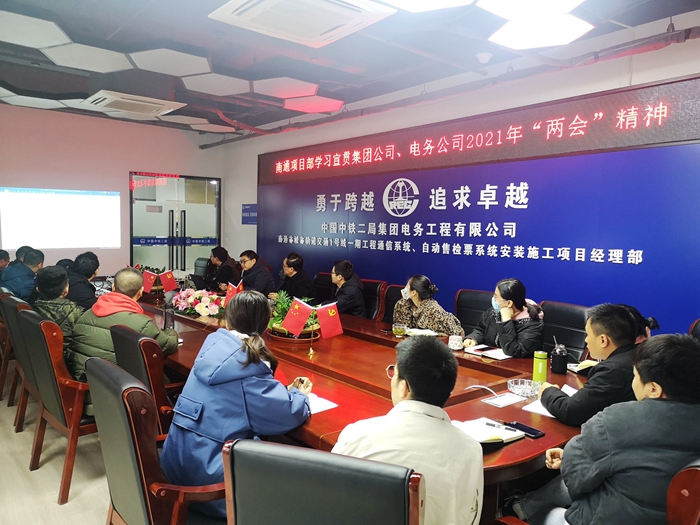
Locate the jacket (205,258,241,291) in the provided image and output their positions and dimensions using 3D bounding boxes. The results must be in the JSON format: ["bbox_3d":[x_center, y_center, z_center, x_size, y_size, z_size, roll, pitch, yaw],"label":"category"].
[{"bbox_3d":[-1.759,0.253,7.388,0.520,0.660,0.540,0,4,-22],"label":"jacket"}]

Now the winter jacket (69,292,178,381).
[{"bbox_3d":[-1.442,0.532,3.452,0.620,0.660,0.540,3,4,30],"label":"winter jacket"}]

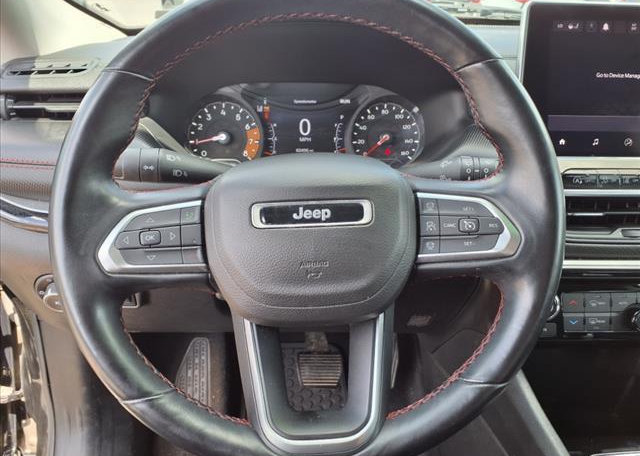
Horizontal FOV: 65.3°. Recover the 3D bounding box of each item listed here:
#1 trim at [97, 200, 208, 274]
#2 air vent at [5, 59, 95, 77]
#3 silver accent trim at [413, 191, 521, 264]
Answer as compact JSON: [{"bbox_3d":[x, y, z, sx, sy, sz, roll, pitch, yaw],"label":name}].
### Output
[{"bbox_3d":[-0.130,0.007,0.385,0.083,0.053,0.015,-2,-3,-1],"label":"trim"},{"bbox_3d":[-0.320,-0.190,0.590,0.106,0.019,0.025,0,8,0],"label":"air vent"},{"bbox_3d":[0.114,0.000,0.383,0.079,0.052,0.015,-2,-3,-1],"label":"silver accent trim"}]

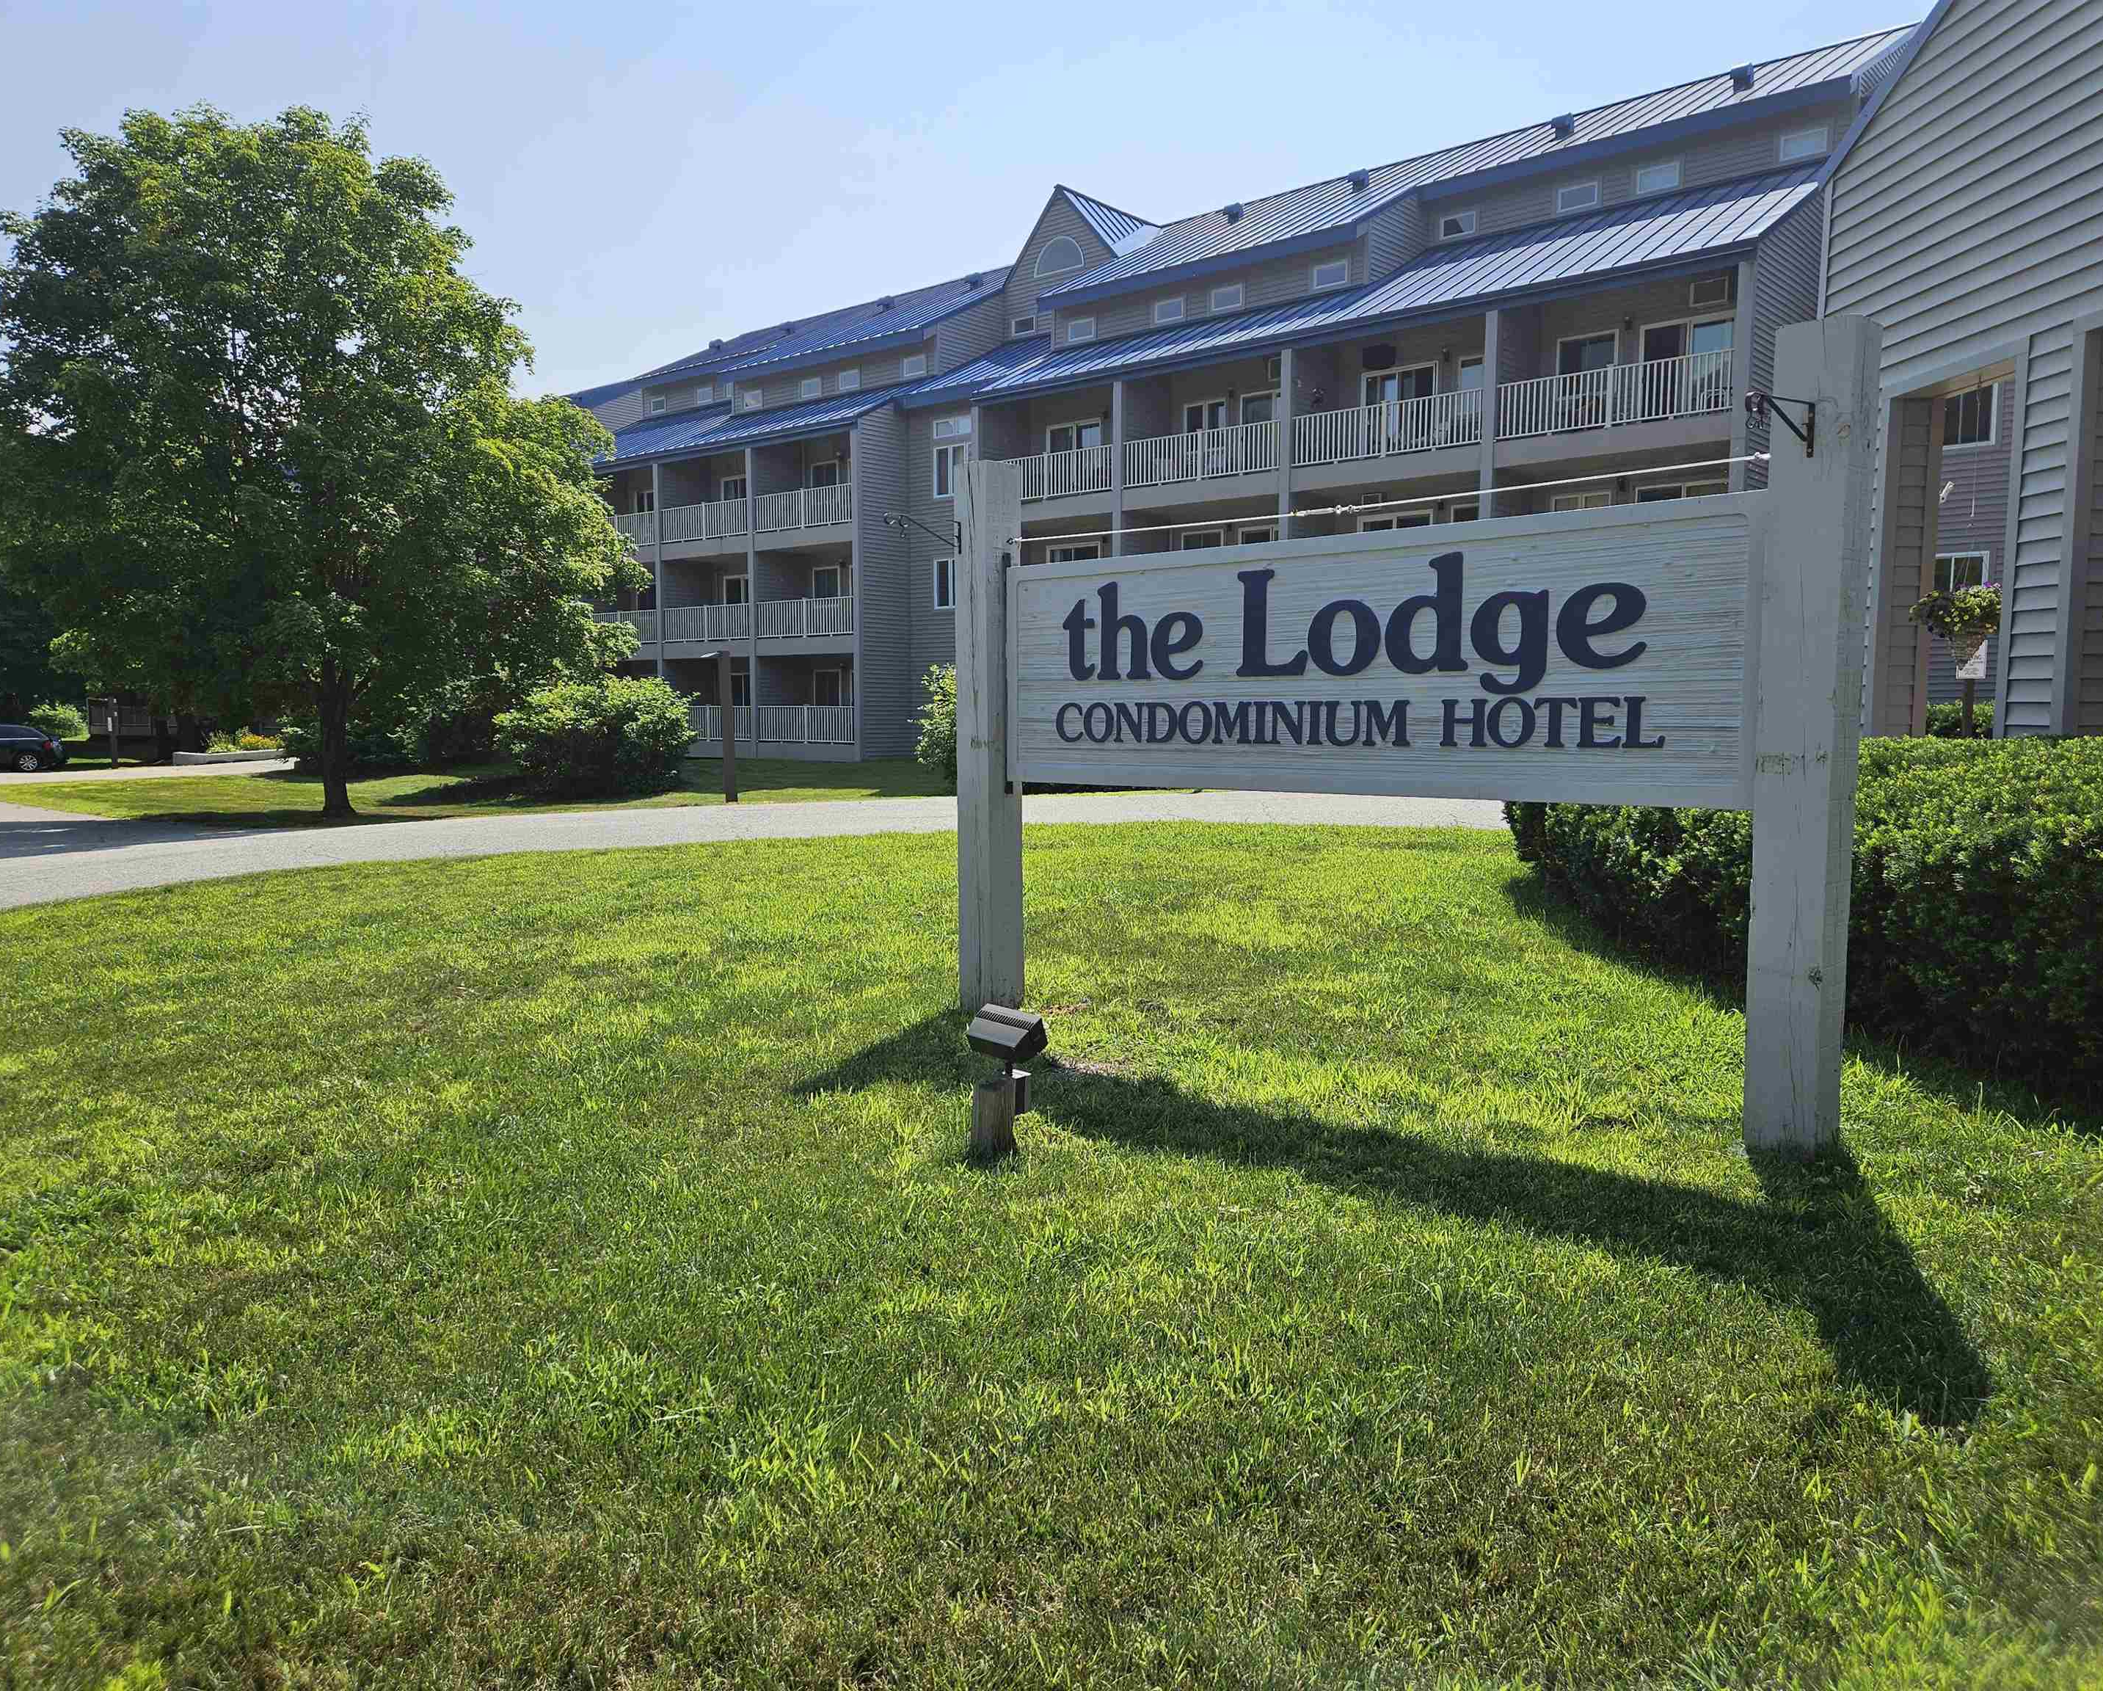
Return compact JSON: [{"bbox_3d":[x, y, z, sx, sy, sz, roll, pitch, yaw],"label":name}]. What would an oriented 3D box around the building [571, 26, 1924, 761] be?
[{"bbox_3d":[2.651,-10.389,43.113,38.888,15.580,18.870,4,7,41],"label":"building"}]

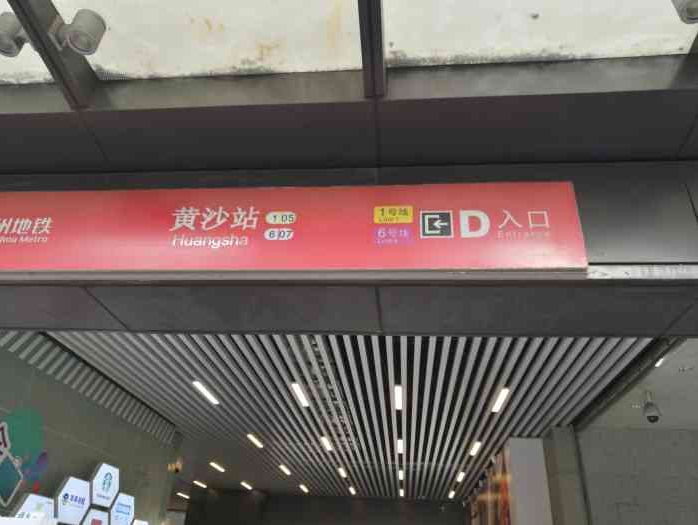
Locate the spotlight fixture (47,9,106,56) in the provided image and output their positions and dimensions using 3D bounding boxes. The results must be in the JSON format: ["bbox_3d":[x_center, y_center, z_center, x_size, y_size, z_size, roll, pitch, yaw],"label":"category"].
[{"bbox_3d":[-1.381,-1.180,2.794,0.224,0.182,0.138,0,-31,6],"label":"spotlight fixture"}]

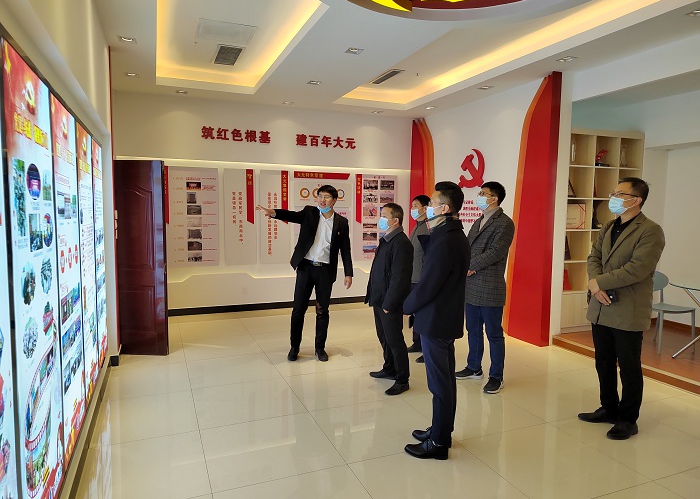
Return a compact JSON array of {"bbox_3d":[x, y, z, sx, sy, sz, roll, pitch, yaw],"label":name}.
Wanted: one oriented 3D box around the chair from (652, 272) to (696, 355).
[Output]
[{"bbox_3d":[3.341,0.670,5.019,0.450,0.790,0.490,0,5,-10],"label":"chair"}]

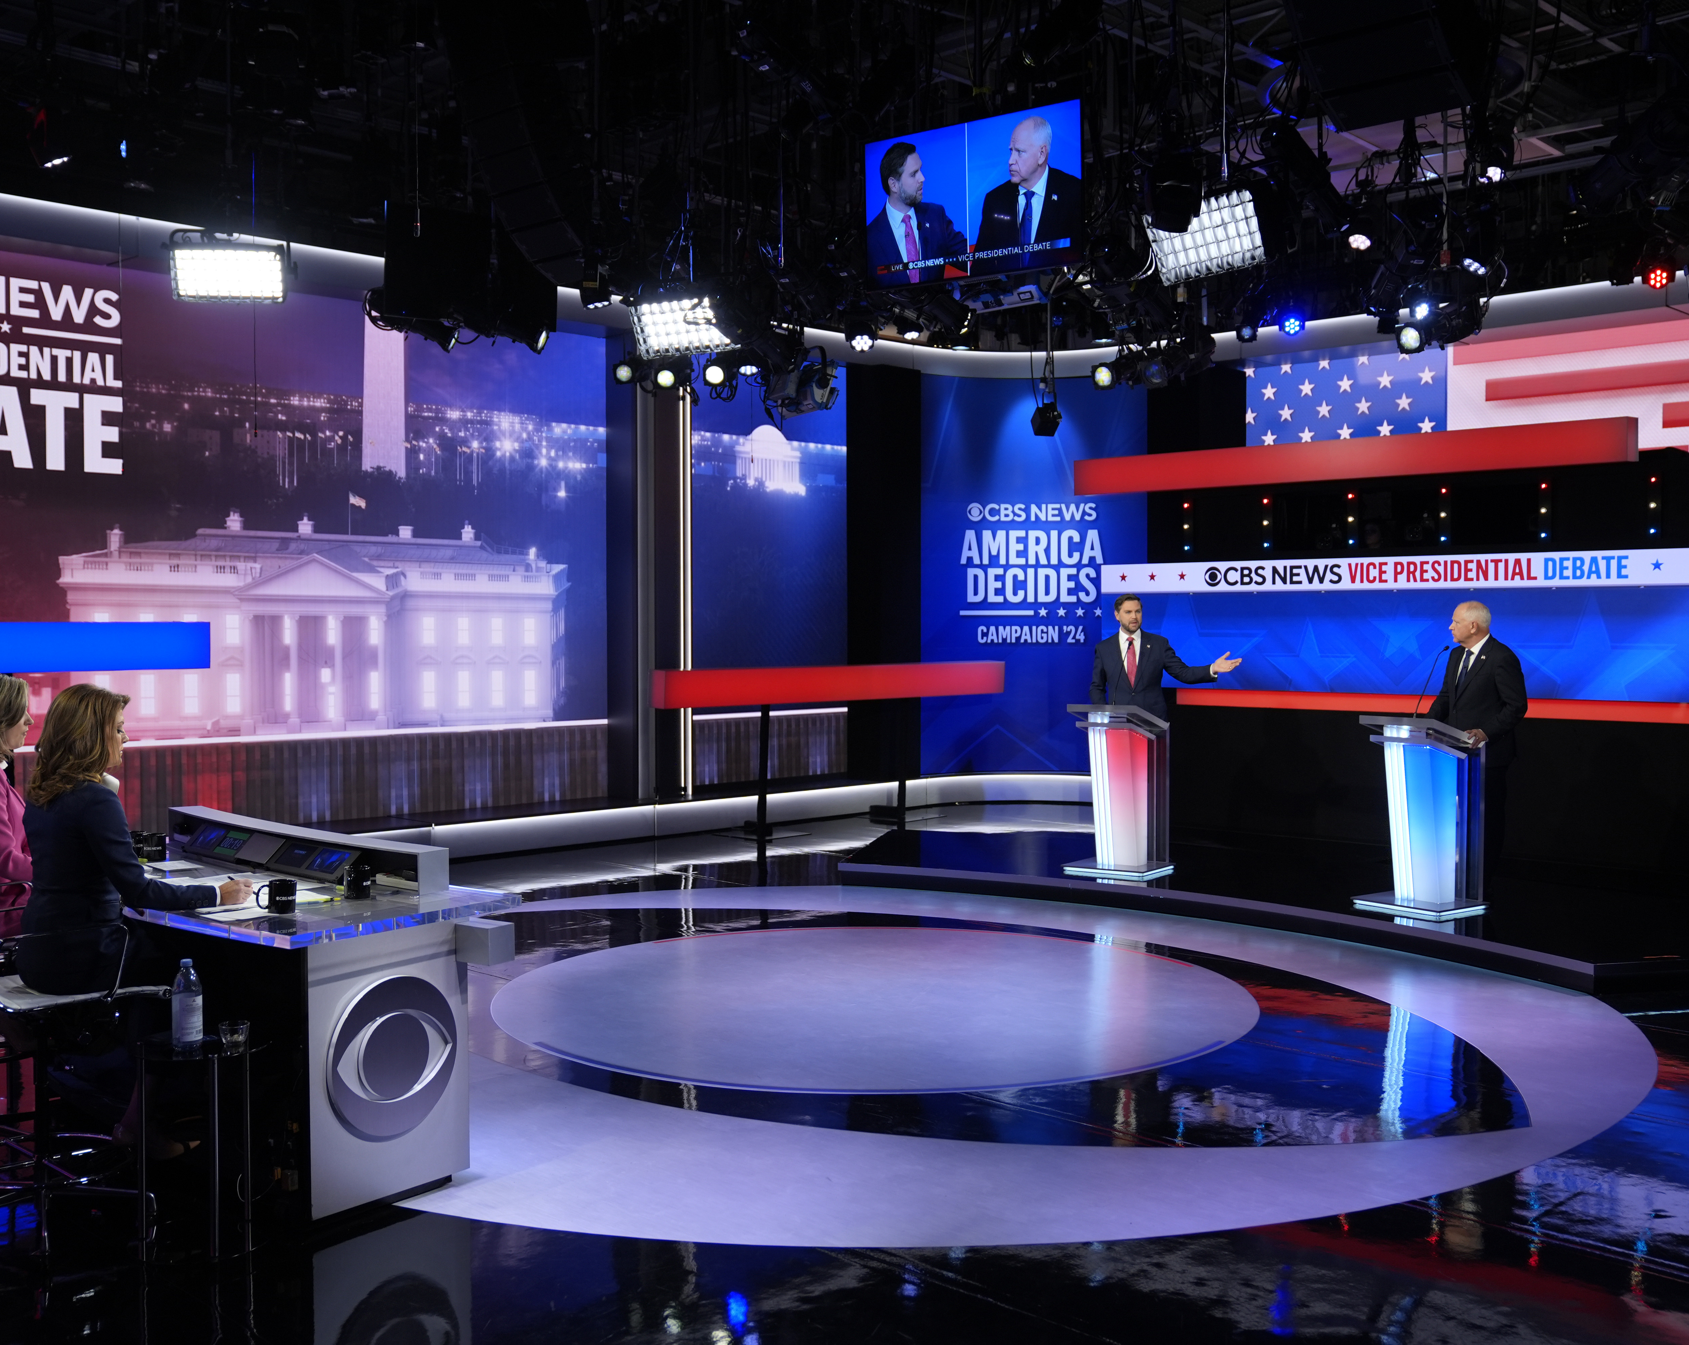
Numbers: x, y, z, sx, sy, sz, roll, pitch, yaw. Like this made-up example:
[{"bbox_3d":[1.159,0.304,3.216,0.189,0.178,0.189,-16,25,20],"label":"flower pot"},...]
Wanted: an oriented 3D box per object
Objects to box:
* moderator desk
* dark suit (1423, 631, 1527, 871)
[{"bbox_3d":[-2.309,1.167,6.533,2.620,1.110,1.150,2,3,44],"label":"moderator desk"},{"bbox_3d":[3.840,0.488,10.592,0.440,1.840,0.540,-1,2,-28],"label":"dark suit"}]

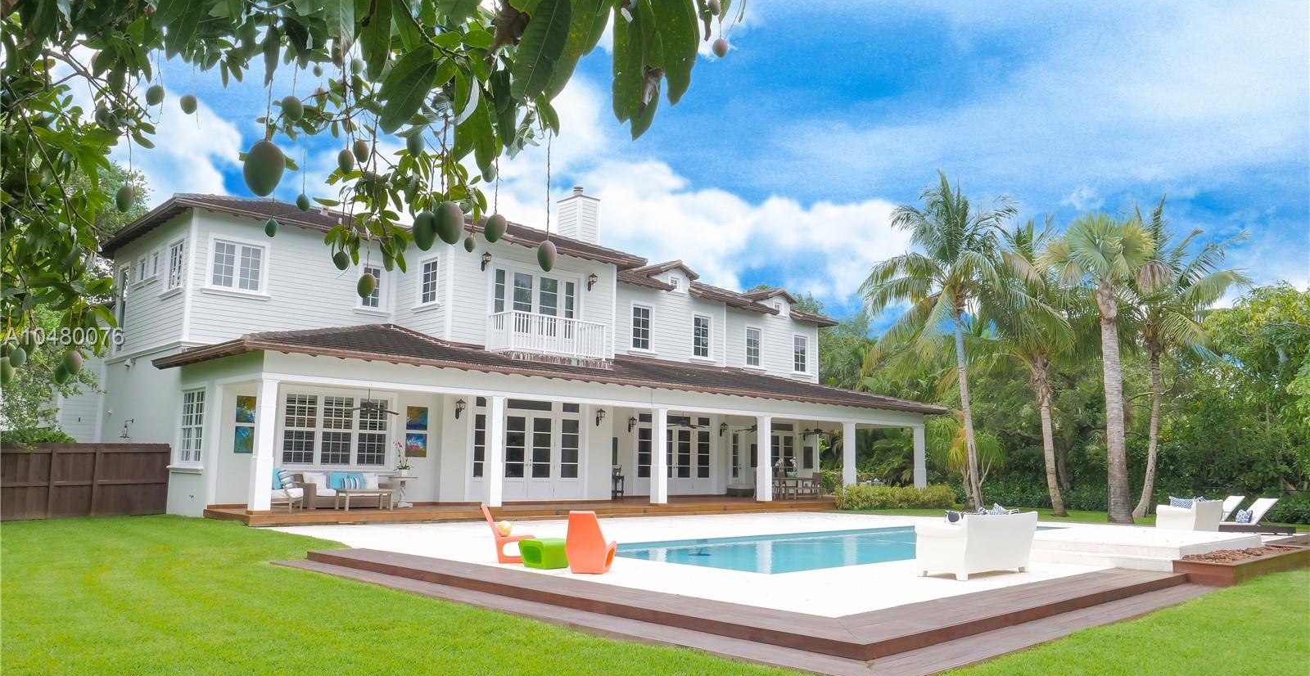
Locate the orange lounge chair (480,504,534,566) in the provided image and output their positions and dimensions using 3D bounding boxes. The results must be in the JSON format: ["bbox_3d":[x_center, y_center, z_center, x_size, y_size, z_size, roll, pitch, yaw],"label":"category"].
[{"bbox_3d":[-1.996,2.657,12.430,0.740,0.800,0.520,2,-8,-8],"label":"orange lounge chair"}]

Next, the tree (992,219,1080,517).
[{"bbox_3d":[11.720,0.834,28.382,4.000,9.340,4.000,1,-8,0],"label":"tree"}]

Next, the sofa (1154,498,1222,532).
[{"bbox_3d":[10.726,3.663,18.211,1.840,0.780,0.770,9,-11,-44],"label":"sofa"}]

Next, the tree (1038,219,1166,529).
[{"bbox_3d":[12.597,0.744,25.380,3.400,8.697,3.400,1,-8,0],"label":"tree"}]

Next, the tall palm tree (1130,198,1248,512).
[{"bbox_3d":[16.323,0.545,28.490,4.600,10.068,4.600,1,-8,0],"label":"tall palm tree"}]

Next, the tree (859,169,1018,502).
[{"bbox_3d":[9.821,-0.040,31.297,5.100,11.837,5.100,1,-8,0],"label":"tree"}]

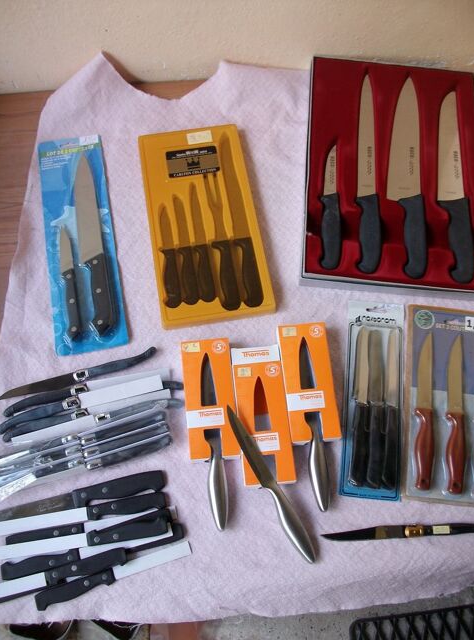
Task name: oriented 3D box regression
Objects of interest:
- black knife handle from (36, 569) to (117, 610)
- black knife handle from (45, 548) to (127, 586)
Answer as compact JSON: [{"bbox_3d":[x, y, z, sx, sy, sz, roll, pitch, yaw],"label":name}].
[{"bbox_3d":[-0.192,0.323,0.711,0.094,0.015,0.022,-19,71,-9],"label":"black knife handle"},{"bbox_3d":[-0.180,0.298,0.713,0.095,0.015,0.024,-16,71,-8],"label":"black knife handle"}]

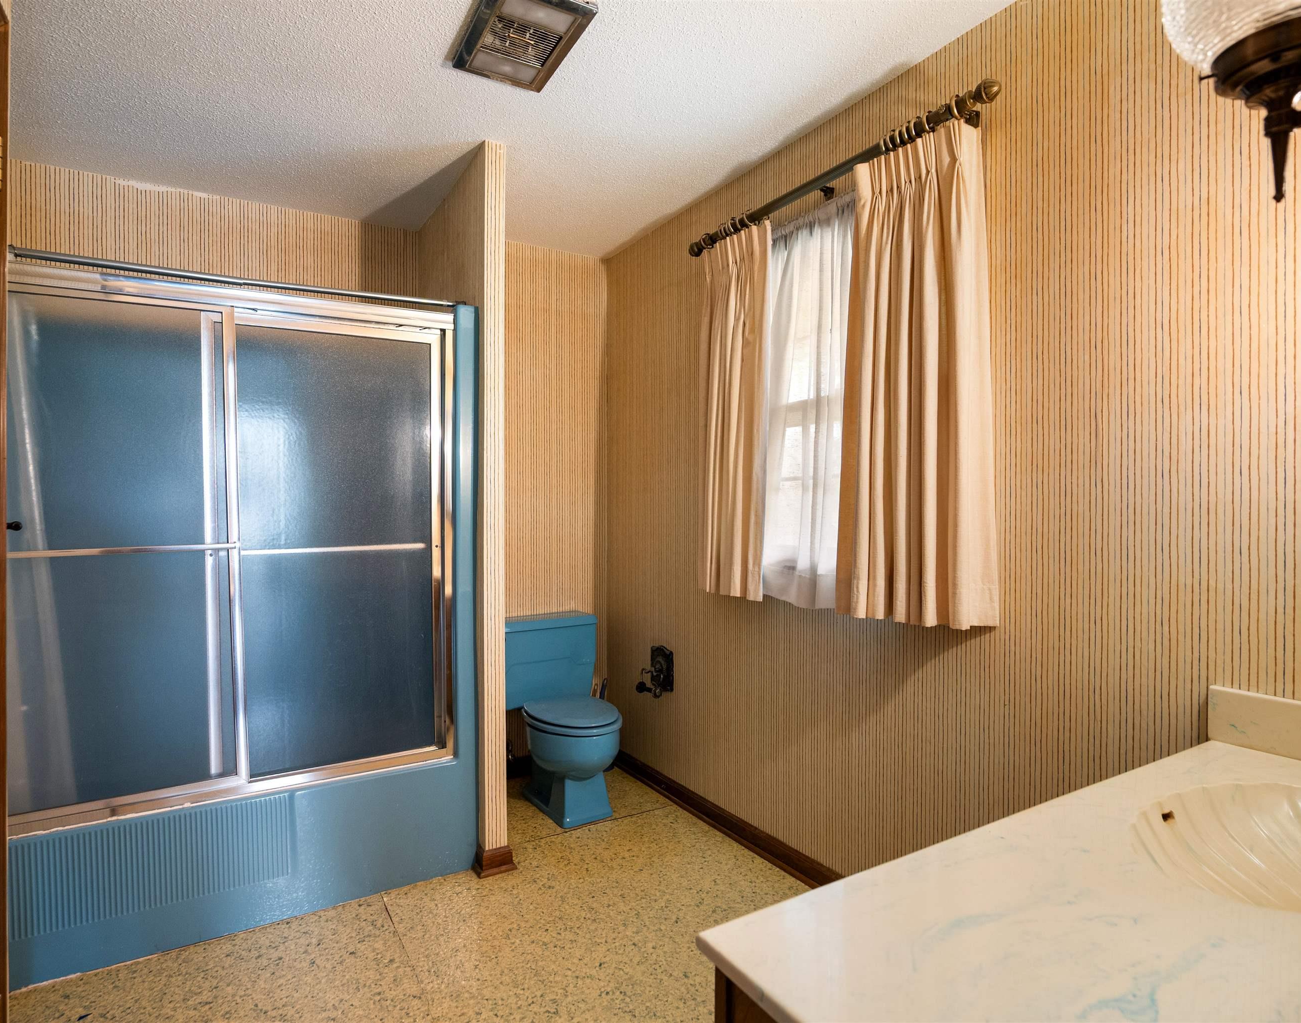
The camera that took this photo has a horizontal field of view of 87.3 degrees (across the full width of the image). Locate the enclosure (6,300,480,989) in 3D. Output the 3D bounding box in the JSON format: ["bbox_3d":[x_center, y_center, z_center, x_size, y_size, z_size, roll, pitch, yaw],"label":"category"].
[{"bbox_3d":[-1.401,0.261,2.306,1.435,1.905,0.780,0,-1,-31],"label":"enclosure"}]

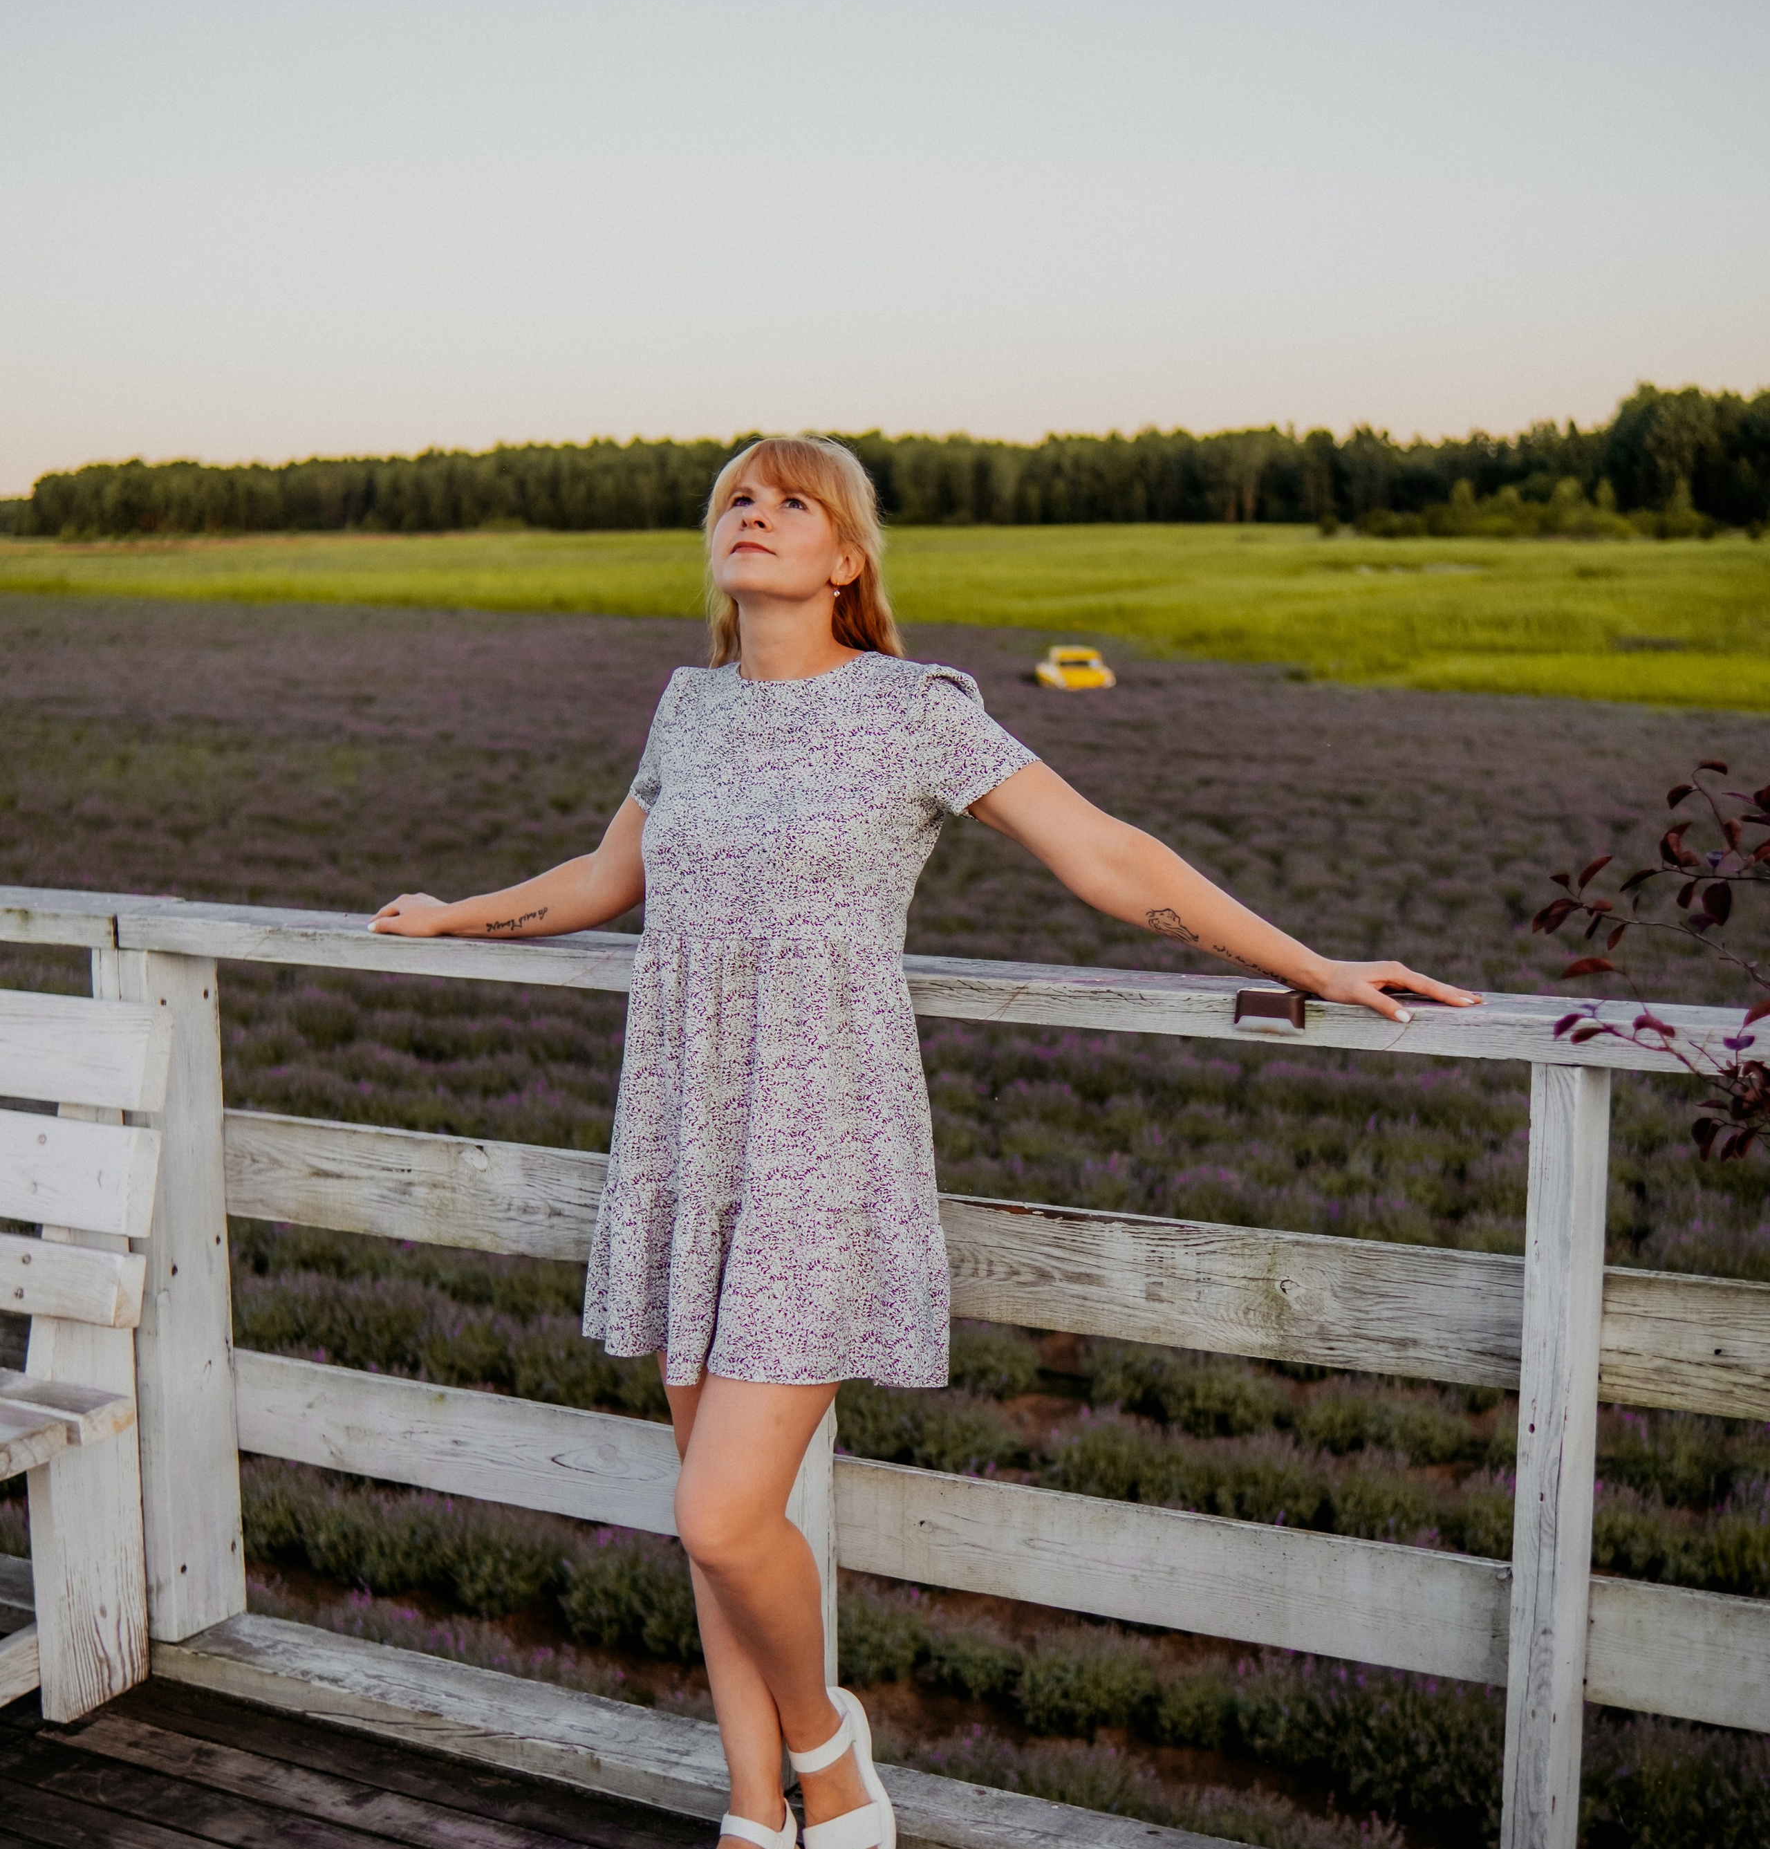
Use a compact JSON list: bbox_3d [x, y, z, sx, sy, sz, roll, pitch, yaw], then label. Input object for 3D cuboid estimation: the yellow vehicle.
[{"bbox_3d":[4.992,-6.521,67.500,1.600,1.500,4.000,-2,9,-10],"label":"yellow vehicle"}]

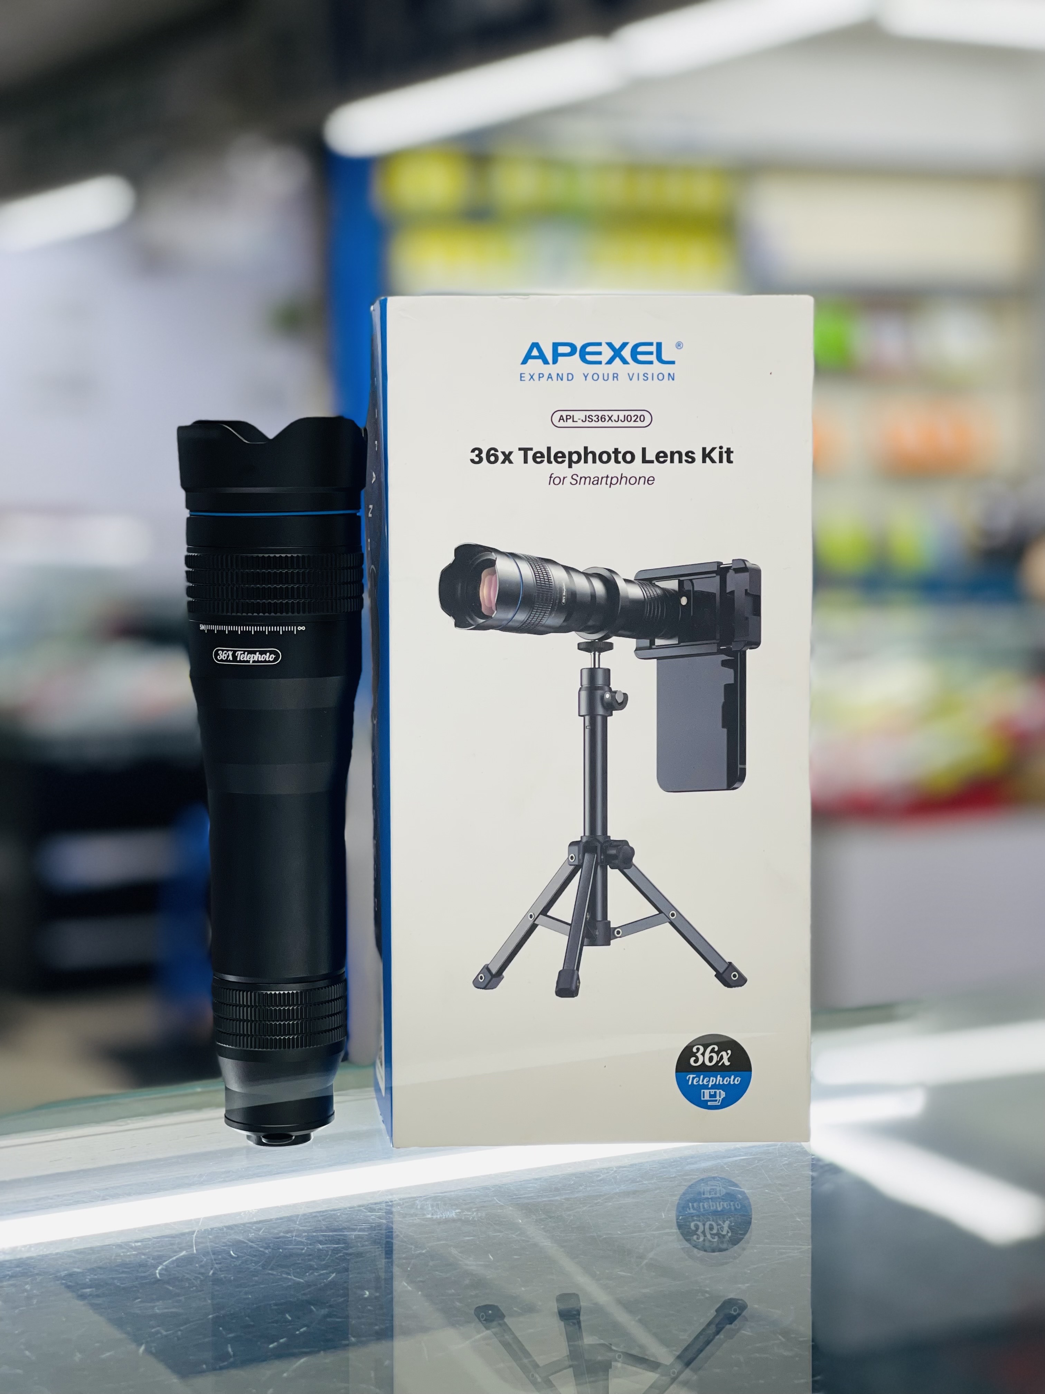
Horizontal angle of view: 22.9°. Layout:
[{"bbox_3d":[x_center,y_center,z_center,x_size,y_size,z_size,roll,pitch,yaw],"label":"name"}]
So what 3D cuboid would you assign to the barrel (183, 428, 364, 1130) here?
[{"bbox_3d":[-0.059,0.021,0.623,0.045,0.174,0.045,0,3,0],"label":"barrel"}]

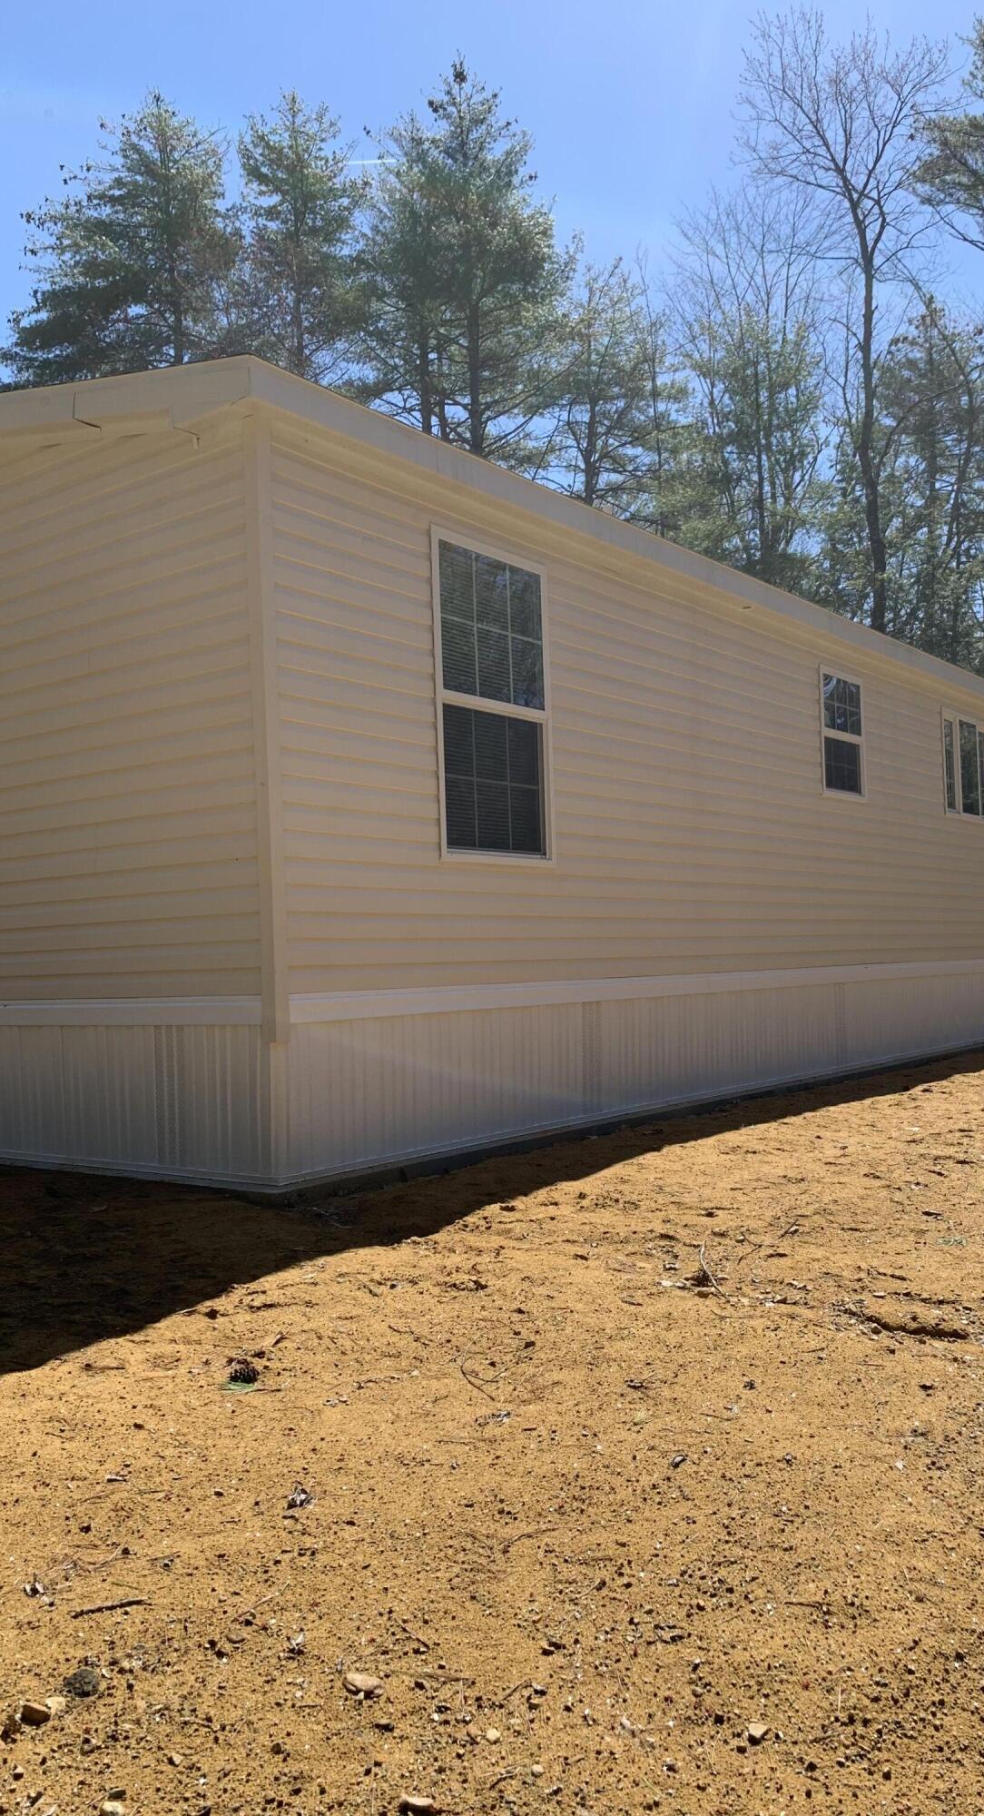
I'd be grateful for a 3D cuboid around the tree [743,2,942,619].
[{"bbox_3d":[7.171,-8.022,26.830,4.128,19.584,4.128,-2,-2,0],"label":"tree"}]

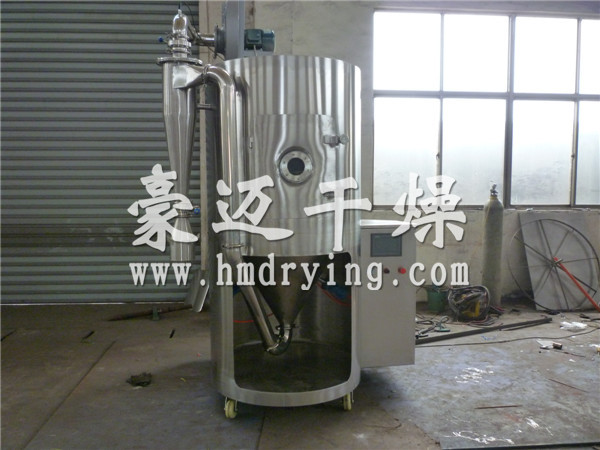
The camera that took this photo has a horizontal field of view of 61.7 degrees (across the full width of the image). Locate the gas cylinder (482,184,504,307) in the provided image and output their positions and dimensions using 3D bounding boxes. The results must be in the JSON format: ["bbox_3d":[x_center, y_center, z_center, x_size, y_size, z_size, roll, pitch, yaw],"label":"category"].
[{"bbox_3d":[2.346,0.244,6.100,0.220,1.470,0.220,2,5,21],"label":"gas cylinder"}]

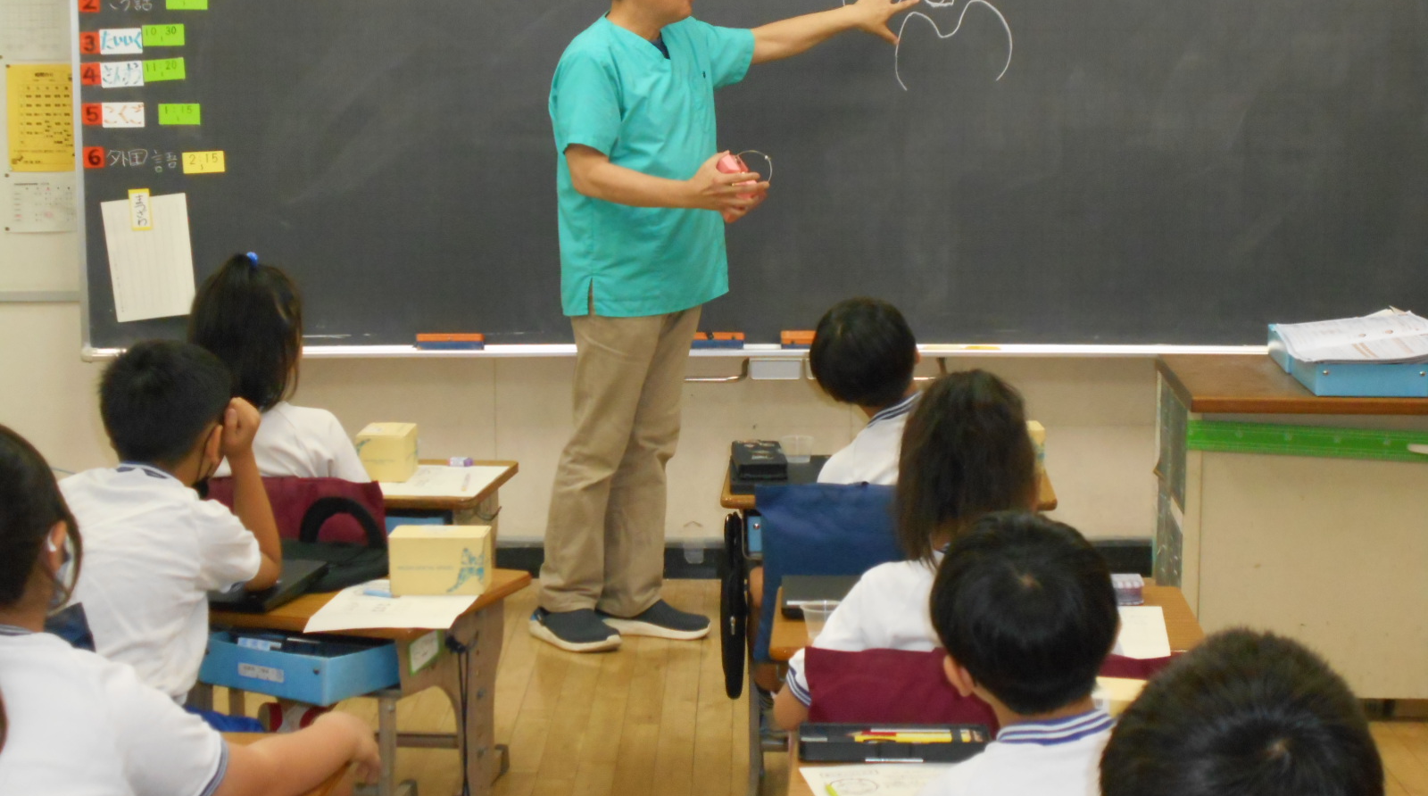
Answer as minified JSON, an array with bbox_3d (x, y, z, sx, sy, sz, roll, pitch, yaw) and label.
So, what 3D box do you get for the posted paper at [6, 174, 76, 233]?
[{"bbox_3d":[-1.728,-0.501,7.030,0.196,0.154,0.010,0,8,0],"label":"posted paper"}]

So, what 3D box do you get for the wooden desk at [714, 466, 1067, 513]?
[{"bbox_3d":[0.330,0.448,5.158,0.600,0.585,0.410,0,8,3],"label":"wooden desk"}]

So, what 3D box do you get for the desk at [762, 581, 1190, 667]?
[{"bbox_3d":[0.387,0.604,3.920,0.600,0.585,0.410,0,8,3],"label":"desk"}]

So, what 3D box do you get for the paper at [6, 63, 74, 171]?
[{"bbox_3d":[-1.718,-0.720,7.001,0.191,0.276,0.010,0,8,0],"label":"paper"}]

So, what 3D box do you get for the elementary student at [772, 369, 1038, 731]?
[{"bbox_3d":[0.300,0.442,3.615,0.430,0.990,0.520,0,8,3],"label":"elementary student"}]

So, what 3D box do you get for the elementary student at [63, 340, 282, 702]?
[{"bbox_3d":[-0.775,0.425,3.774,0.400,0.980,0.520,2,8,16],"label":"elementary student"}]

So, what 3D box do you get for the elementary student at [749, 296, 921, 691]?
[{"bbox_3d":[0.286,0.285,4.883,0.432,0.985,0.683,0,8,-2],"label":"elementary student"}]

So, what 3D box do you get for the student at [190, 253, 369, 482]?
[{"bbox_3d":[-0.754,0.250,4.899,0.422,1.045,0.663,1,8,8],"label":"student"}]

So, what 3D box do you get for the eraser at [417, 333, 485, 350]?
[{"bbox_3d":[-0.653,-0.141,6.755,0.168,0.036,0.062,0,8,1],"label":"eraser"}]

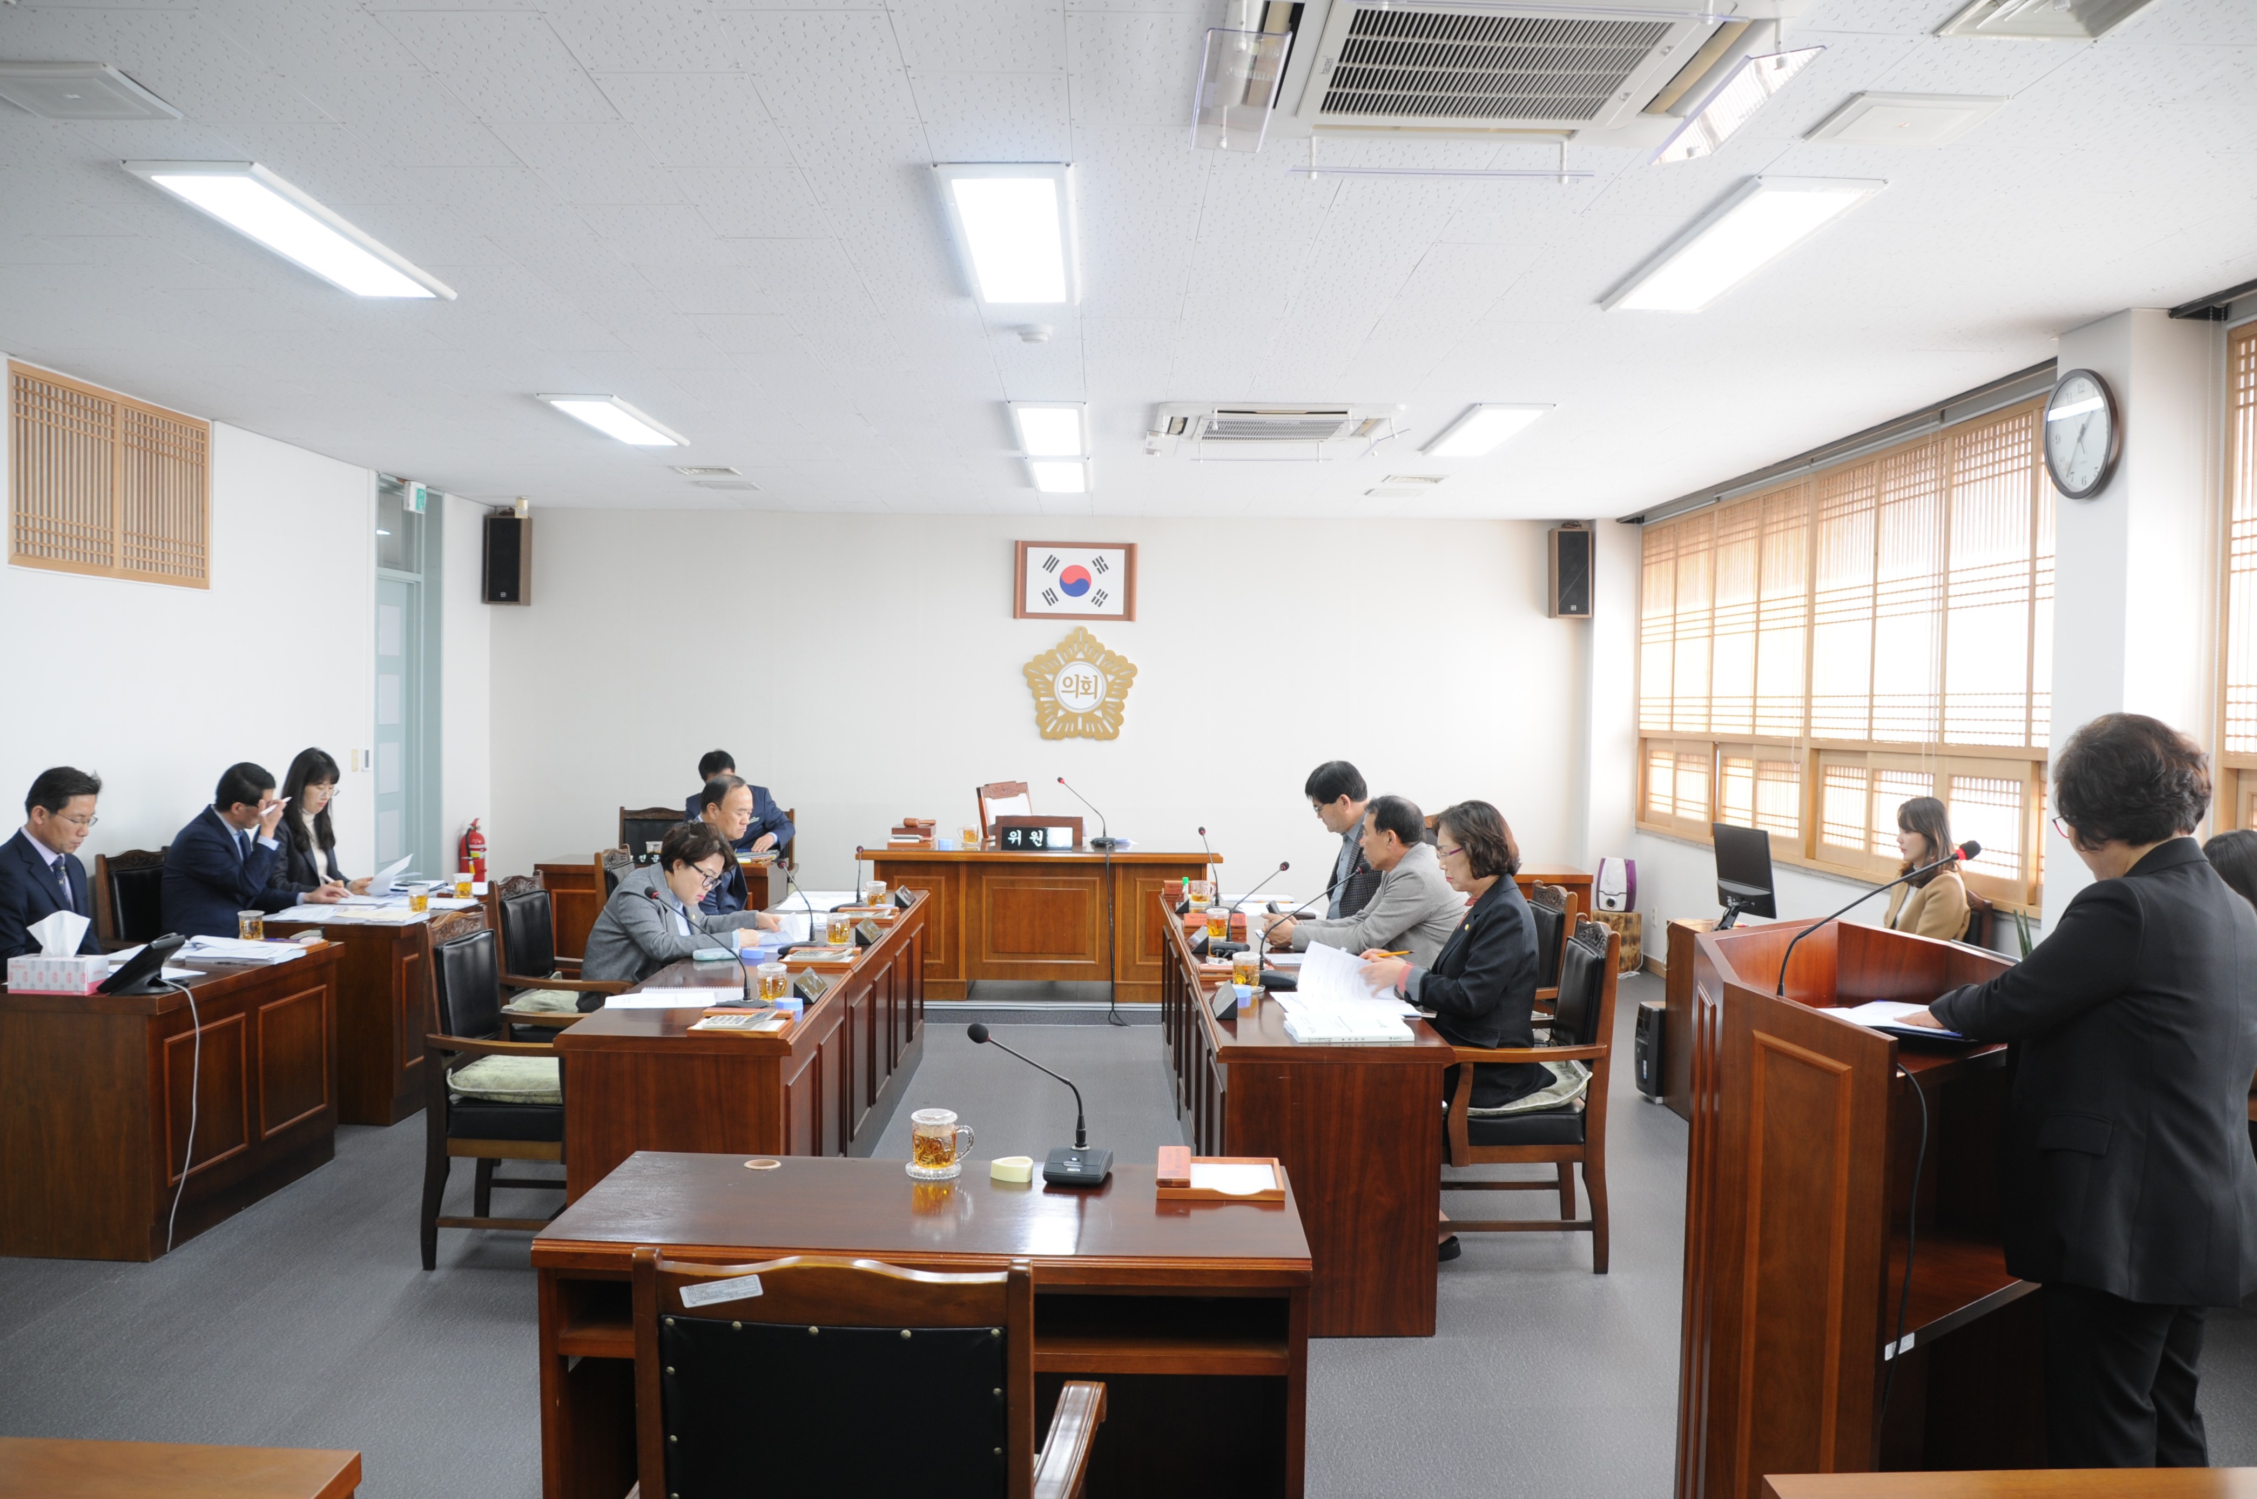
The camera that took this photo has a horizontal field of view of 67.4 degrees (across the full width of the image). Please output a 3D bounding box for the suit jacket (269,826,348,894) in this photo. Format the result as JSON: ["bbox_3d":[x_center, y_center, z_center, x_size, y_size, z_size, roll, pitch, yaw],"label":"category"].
[{"bbox_3d":[-3.502,0.579,7.107,0.430,0.540,0.430,1,1,14],"label":"suit jacket"}]

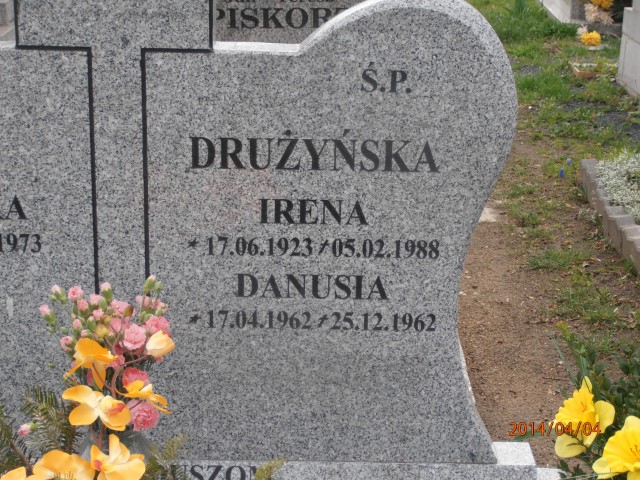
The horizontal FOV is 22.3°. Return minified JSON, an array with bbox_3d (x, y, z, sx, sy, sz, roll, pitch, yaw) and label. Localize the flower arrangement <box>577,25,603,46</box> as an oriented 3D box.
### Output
[{"bbox_3d":[1.408,-1.068,8.500,0.135,0.100,0.120,3,19,4],"label":"flower arrangement"}]

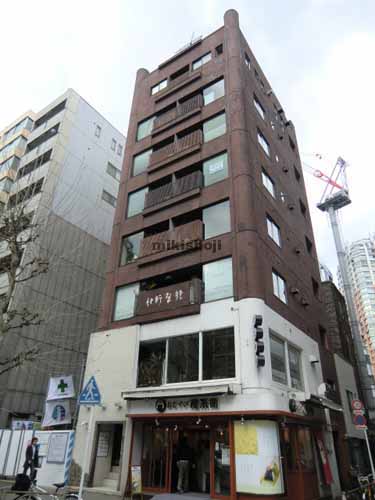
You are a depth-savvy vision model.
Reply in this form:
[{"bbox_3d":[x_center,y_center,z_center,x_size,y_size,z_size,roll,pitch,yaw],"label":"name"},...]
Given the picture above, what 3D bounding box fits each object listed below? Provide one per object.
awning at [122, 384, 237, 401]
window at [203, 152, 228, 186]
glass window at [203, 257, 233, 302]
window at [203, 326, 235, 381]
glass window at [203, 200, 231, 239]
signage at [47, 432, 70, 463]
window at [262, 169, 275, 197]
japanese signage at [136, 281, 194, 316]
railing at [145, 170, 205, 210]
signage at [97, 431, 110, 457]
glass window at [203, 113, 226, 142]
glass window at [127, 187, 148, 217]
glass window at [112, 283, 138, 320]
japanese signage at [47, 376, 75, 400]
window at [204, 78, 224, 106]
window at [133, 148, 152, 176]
[{"bbox_3d":[-0.474,5.437,13.167,4.913,0.391,0.484,-16,-34,29],"label":"awning"},{"bbox_3d":[1.412,-3.970,17.235,1.354,1.566,0.120,-17,-34,30],"label":"window"},{"bbox_3d":[1.269,1.219,13.870,1.307,1.693,0.120,-17,-34,29],"label":"glass window"},{"bbox_3d":[1.164,3.886,12.925,1.347,1.816,0.120,-17,-34,30],"label":"window"},{"bbox_3d":[1.338,-1.353,15.793,1.354,1.686,0.120,-17,-34,30],"label":"glass window"},{"bbox_3d":[-5.443,8.294,14.541,1.152,1.069,0.050,-17,-34,29],"label":"signage"},{"bbox_3d":[4.167,-3.434,17.978,0.120,1.035,1.468,-17,-34,29],"label":"window"},{"bbox_3d":[-0.948,2.080,14.730,3.001,1.114,0.080,-17,-34,29],"label":"japanese signage"},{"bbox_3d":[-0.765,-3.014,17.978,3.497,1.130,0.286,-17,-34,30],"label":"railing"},{"bbox_3d":[-3.352,7.838,13.966,0.040,0.840,0.533,-17,-34,29],"label":"signage"},{"bbox_3d":[1.485,-6.584,18.677,1.354,1.577,0.120,-17,-34,30],"label":"glass window"},{"bbox_3d":[-2.874,-2.796,20.213,1.414,1.758,0.124,-16,-34,29],"label":"glass window"},{"bbox_3d":[-2.980,2.534,16.853,1.487,1.710,0.120,-17,-34,30],"label":"glass window"},{"bbox_3d":[-6.179,6.734,16.948,1.854,1.051,0.103,-16,-34,29],"label":"japanese signage"},{"bbox_3d":[1.649,-9.439,20.791,1.374,1.758,0.124,-16,-34,29],"label":"window"},{"bbox_3d":[-2.793,-5.483,21.737,1.414,1.758,0.124,-16,-34,29],"label":"window"}]

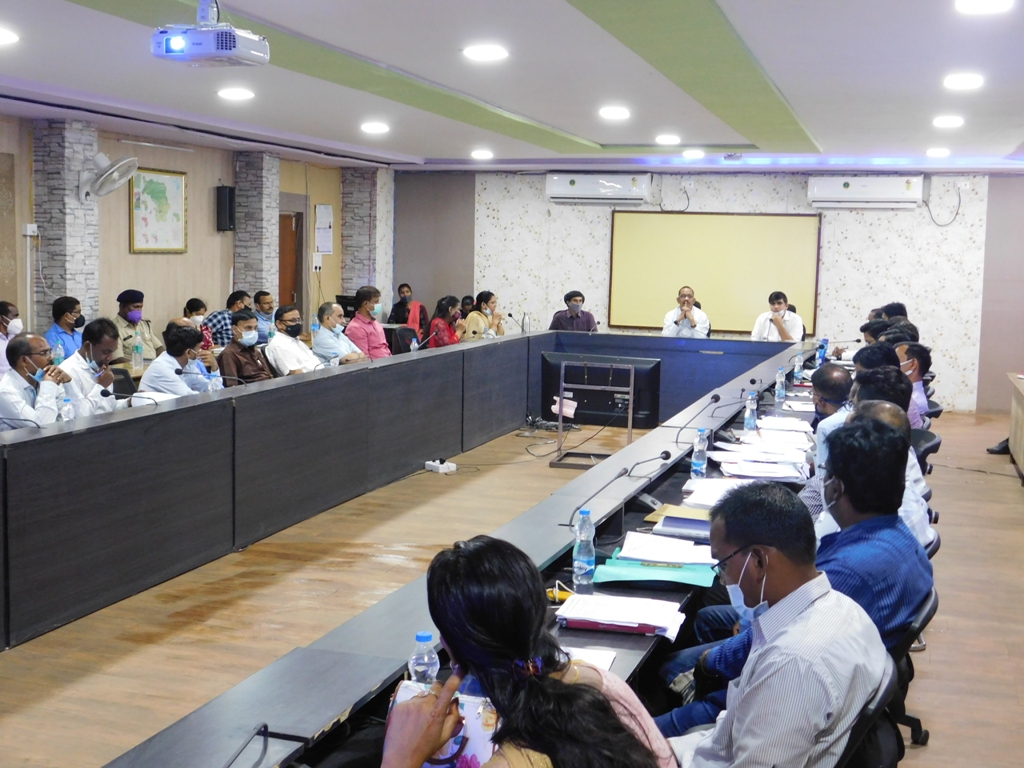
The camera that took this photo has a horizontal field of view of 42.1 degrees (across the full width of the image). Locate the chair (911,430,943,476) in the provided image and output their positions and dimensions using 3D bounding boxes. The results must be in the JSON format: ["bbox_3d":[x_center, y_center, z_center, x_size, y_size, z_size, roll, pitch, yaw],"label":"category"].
[{"bbox_3d":[1.625,0.640,6.103,0.600,0.900,0.580,3,6,18],"label":"chair"}]

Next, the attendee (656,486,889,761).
[{"bbox_3d":[0.481,0.781,2.767,0.750,1.192,0.520,5,7,29],"label":"attendee"}]

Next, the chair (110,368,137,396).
[{"bbox_3d":[-2.095,0.386,7.695,0.600,0.900,0.580,3,6,18],"label":"chair"}]

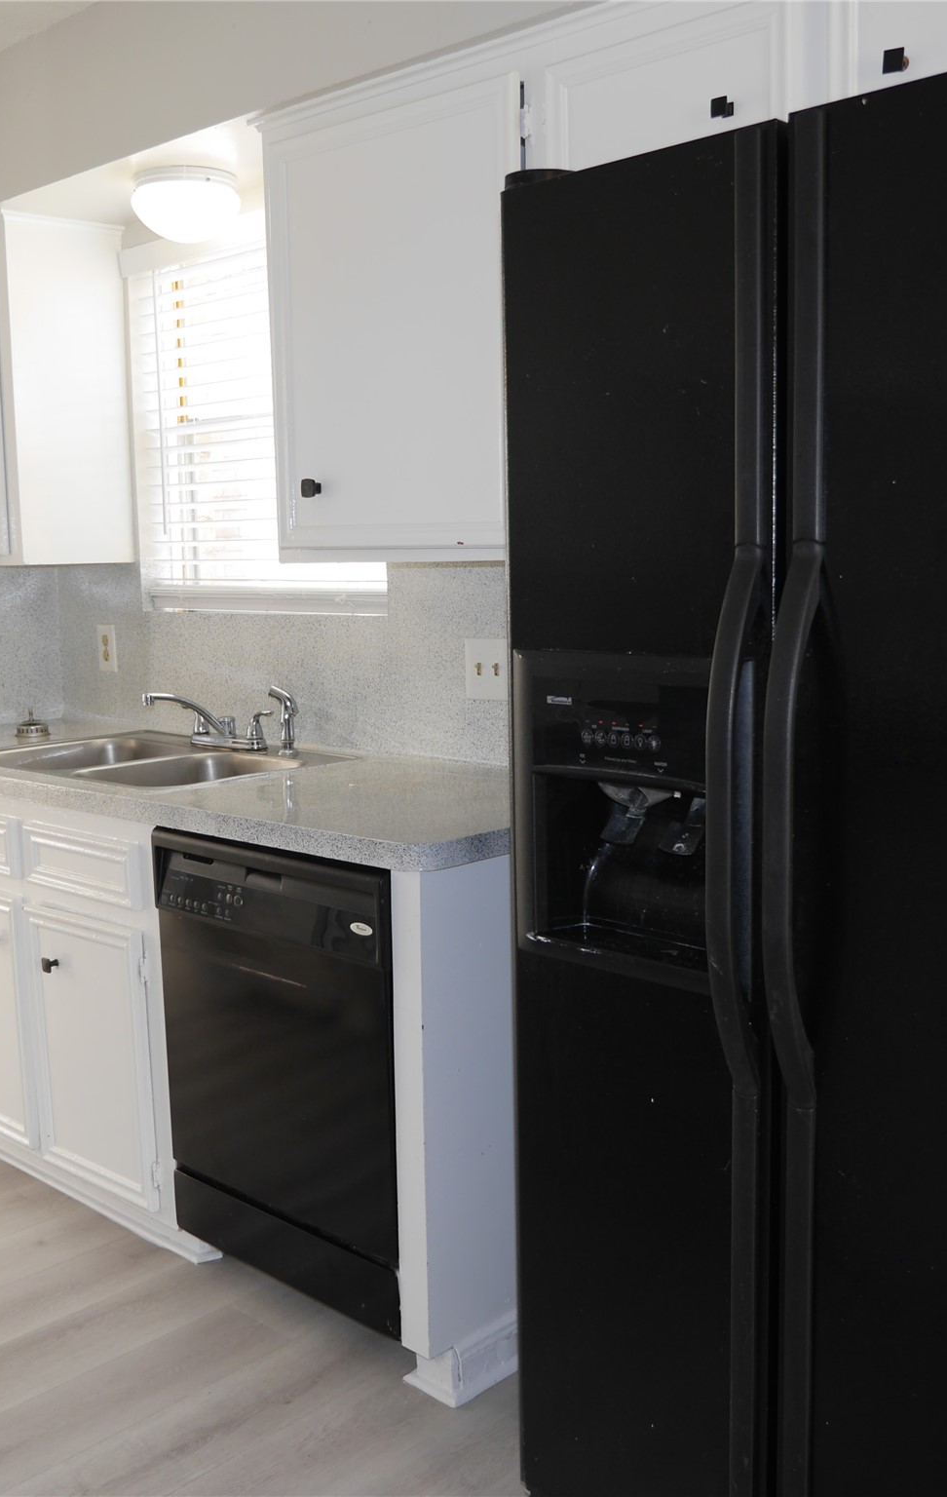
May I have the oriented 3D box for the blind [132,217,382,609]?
[{"bbox_3d":[-0.515,-0.749,3.119,0.865,0.855,0.065,6,11,42],"label":"blind"}]

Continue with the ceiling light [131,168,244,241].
[{"bbox_3d":[-0.605,-1.142,2.935,0.234,0.128,0.234,-1,8,0],"label":"ceiling light"}]

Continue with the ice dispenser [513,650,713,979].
[{"bbox_3d":[0.197,0.078,1.708,0.305,0.394,0.110,6,11,42],"label":"ice dispenser"}]

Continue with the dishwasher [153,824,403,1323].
[{"bbox_3d":[-0.149,0.531,2.567,0.612,0.832,0.598,6,11,42],"label":"dishwasher"}]

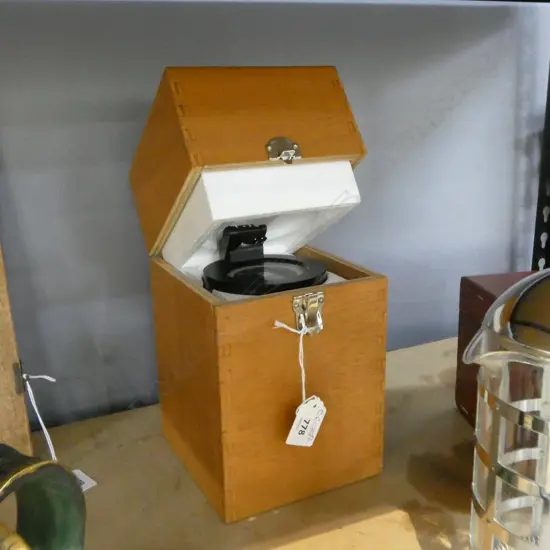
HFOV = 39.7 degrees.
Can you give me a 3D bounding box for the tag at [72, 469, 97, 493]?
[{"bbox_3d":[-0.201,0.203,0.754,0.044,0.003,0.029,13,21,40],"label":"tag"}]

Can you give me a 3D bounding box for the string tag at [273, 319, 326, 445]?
[{"bbox_3d":[0.025,0.099,0.679,0.050,0.123,0.010,-9,18,-24],"label":"string tag"}]

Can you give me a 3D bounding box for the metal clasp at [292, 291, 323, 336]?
[{"bbox_3d":[0.031,0.035,0.664,0.029,0.038,0.010,-9,18,-24],"label":"metal clasp"}]

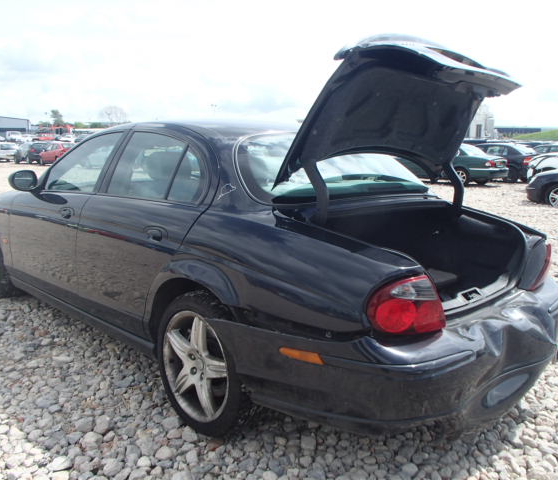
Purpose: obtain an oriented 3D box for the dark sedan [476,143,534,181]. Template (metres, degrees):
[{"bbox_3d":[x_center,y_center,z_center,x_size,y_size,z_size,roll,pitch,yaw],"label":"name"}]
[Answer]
[{"bbox_3d":[8.350,-3.165,20.900,4.400,1.420,1.750,10,14,43],"label":"dark sedan"}]

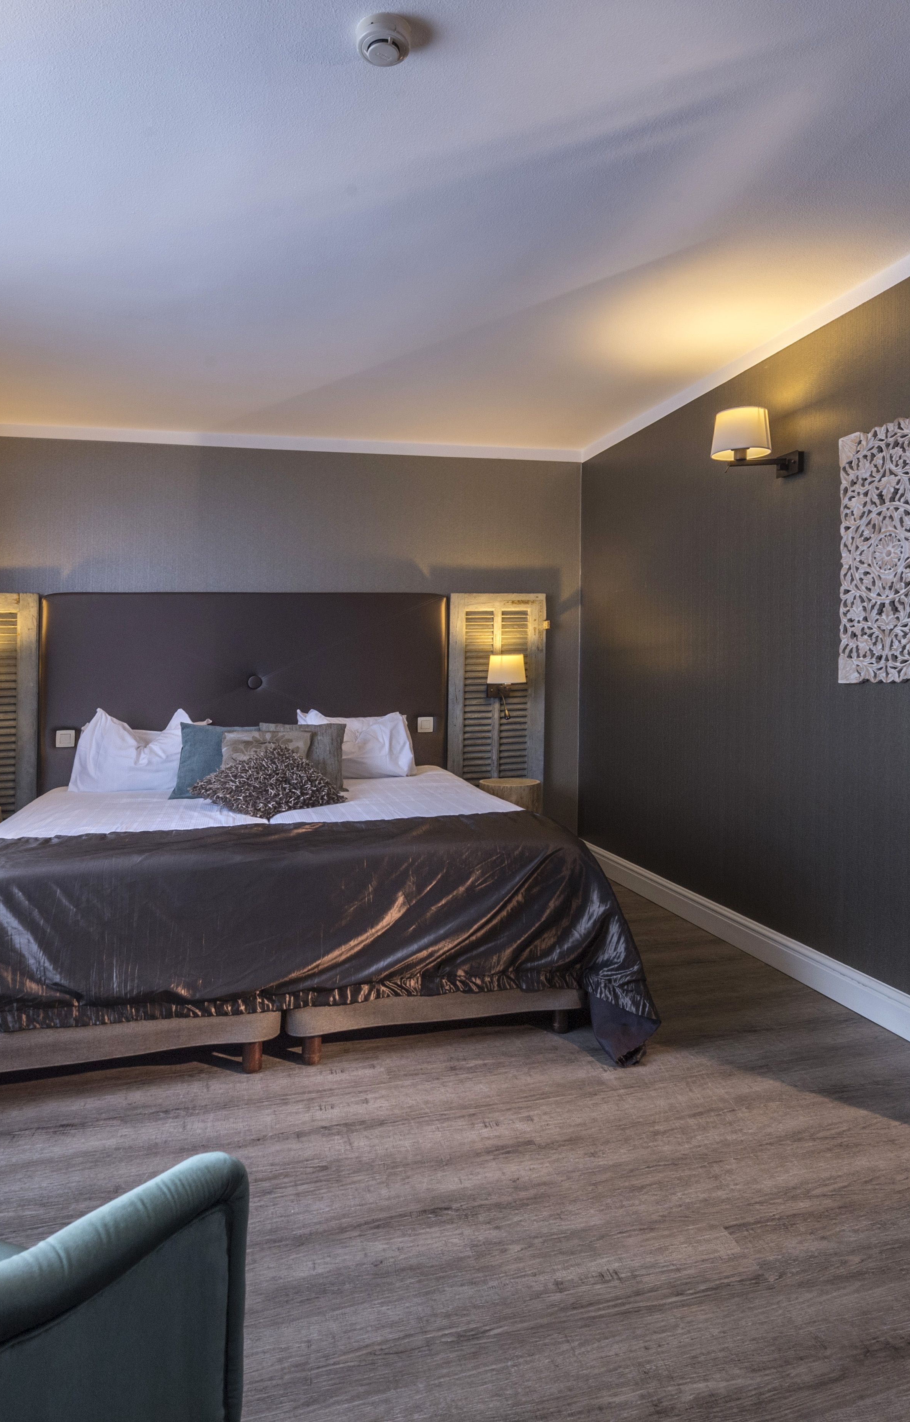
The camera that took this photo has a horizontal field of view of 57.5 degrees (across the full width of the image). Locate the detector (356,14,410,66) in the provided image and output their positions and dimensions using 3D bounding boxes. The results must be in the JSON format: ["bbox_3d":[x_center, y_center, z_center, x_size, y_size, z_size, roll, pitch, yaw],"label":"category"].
[{"bbox_3d":[-0.140,-1.325,1.640,0.106,0.052,0.106,0,2,0],"label":"detector"}]

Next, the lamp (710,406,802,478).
[{"bbox_3d":[1.089,-0.975,3.003,0.280,0.245,0.210,-1,2,-15],"label":"lamp"}]

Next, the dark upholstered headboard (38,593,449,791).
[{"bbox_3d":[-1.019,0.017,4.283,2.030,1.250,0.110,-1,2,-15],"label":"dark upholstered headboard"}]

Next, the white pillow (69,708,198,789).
[{"bbox_3d":[-1.475,0.186,3.853,0.580,0.390,0.170,-1,-23,-15],"label":"white pillow"}]

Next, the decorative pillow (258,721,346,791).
[{"bbox_3d":[-0.693,0.214,3.808,0.400,0.380,0.130,-1,-36,-15],"label":"decorative pillow"}]

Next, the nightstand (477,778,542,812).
[{"bbox_3d":[0.290,0.647,4.373,0.305,0.525,0.305,-1,2,-15],"label":"nightstand"}]

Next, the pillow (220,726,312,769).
[{"bbox_3d":[-0.785,0.223,3.472,0.380,0.360,0.120,-1,-36,-15],"label":"pillow"}]

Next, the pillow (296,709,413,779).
[{"bbox_3d":[-0.495,0.167,4.144,0.570,0.370,0.160,-1,-26,-15],"label":"pillow"}]

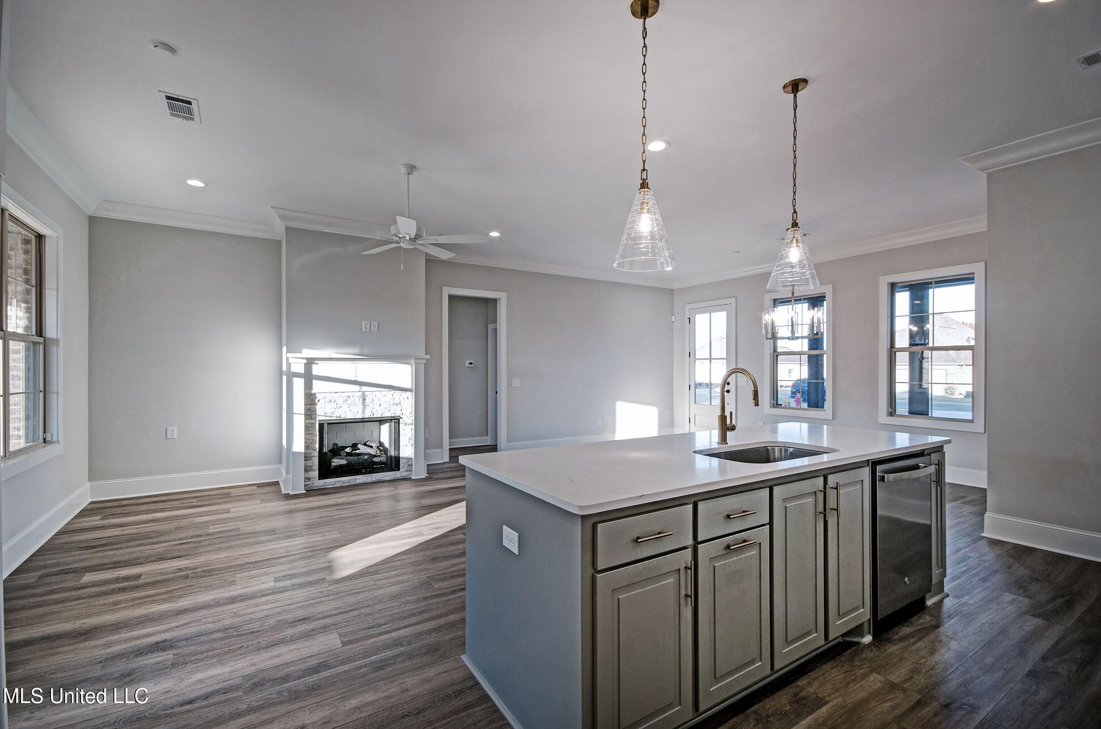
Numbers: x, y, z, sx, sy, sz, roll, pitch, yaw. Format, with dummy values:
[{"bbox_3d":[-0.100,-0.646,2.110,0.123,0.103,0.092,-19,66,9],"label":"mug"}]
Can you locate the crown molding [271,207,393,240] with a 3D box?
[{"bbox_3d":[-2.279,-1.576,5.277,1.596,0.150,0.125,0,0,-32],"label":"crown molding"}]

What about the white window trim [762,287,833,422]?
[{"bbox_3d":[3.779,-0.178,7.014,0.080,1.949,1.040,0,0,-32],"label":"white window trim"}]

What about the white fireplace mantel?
[{"bbox_3d":[-2.237,0.638,5.415,1.554,1.512,0.420,0,0,-32],"label":"white fireplace mantel"}]

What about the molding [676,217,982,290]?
[{"bbox_3d":[3.691,-1.584,7.019,0.125,0.150,4.858,0,0,-32],"label":"molding"}]

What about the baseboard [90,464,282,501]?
[{"bbox_3d":[-3.924,1.295,5.040,1.652,0.193,0.025,0,0,-32],"label":"baseboard"}]

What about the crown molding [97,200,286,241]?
[{"bbox_3d":[-3.893,-1.576,4.996,1.652,0.155,0.125,0,0,-32],"label":"crown molding"}]

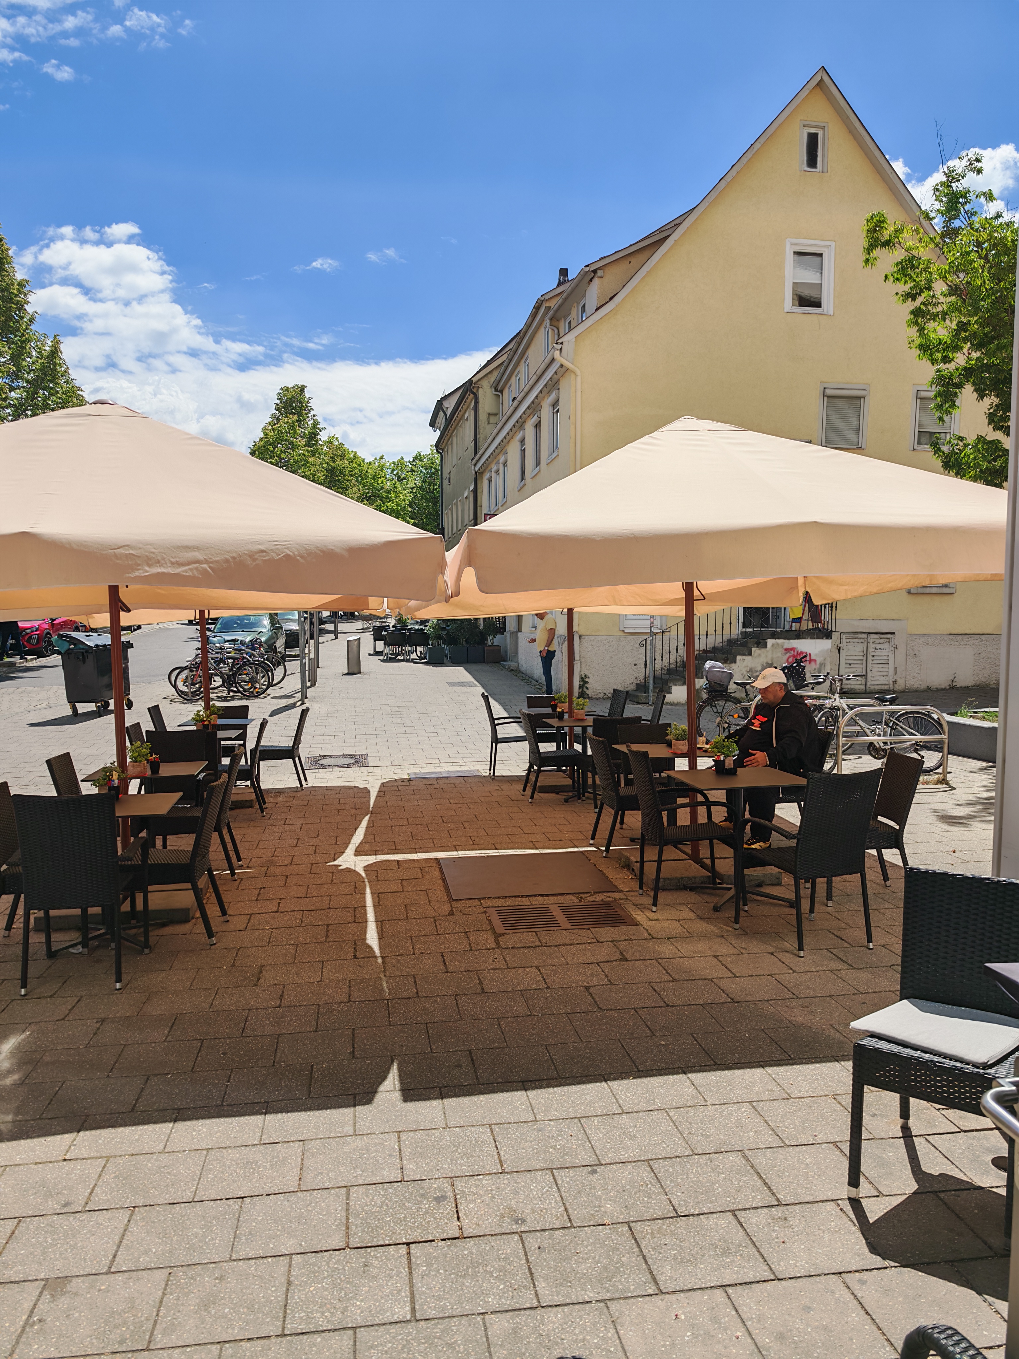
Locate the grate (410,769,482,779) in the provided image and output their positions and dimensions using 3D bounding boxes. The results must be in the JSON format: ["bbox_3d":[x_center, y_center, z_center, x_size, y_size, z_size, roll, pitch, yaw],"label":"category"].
[{"bbox_3d":[-0.741,1.097,10.819,0.810,0.030,0.430,-1,3,-8],"label":"grate"}]

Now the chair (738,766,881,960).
[{"bbox_3d":[1.602,0.922,5.046,0.560,0.930,0.600,-2,4,-17],"label":"chair"}]

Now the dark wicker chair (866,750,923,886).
[{"bbox_3d":[2.242,0.904,5.814,0.580,0.880,0.470,-2,4,-9],"label":"dark wicker chair"}]

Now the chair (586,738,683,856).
[{"bbox_3d":[0.906,0.843,7.109,0.600,0.870,0.490,-1,4,-8],"label":"chair"}]

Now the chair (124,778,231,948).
[{"bbox_3d":[-1.844,0.965,5.127,0.580,0.860,0.460,-1,5,-6],"label":"chair"}]

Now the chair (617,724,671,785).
[{"bbox_3d":[1.216,0.823,7.663,0.460,0.860,0.580,-1,5,-15],"label":"chair"}]

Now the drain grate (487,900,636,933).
[{"bbox_3d":[0.301,1.404,5.526,0.790,0.030,0.490,-1,3,-8],"label":"drain grate"}]

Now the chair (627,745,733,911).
[{"bbox_3d":[1.058,0.875,5.716,0.635,0.930,0.575,-1,4,-8],"label":"chair"}]

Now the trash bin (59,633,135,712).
[{"bbox_3d":[-7.080,-0.120,16.300,0.800,1.350,1.300,0,5,-2],"label":"trash bin"}]

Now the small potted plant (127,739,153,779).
[{"bbox_3d":[-2.392,0.508,6.157,0.175,0.230,0.160,-1,4,-8],"label":"small potted plant"}]

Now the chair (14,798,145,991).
[{"bbox_3d":[-2.134,1.000,4.660,0.560,0.930,0.600,-2,4,-9],"label":"chair"}]

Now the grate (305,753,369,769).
[{"bbox_3d":[-2.129,1.023,11.651,0.790,0.030,0.790,-1,5,-8],"label":"grate"}]

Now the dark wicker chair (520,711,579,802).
[{"bbox_3d":[0.416,0.744,9.390,0.580,0.870,0.490,-1,4,-8],"label":"dark wicker chair"}]

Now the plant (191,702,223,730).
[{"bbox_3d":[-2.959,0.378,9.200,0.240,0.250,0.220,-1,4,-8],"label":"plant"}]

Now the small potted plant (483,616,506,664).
[{"bbox_3d":[-0.436,-1.158,26.700,0.560,1.400,0.500,-1,4,-8],"label":"small potted plant"}]

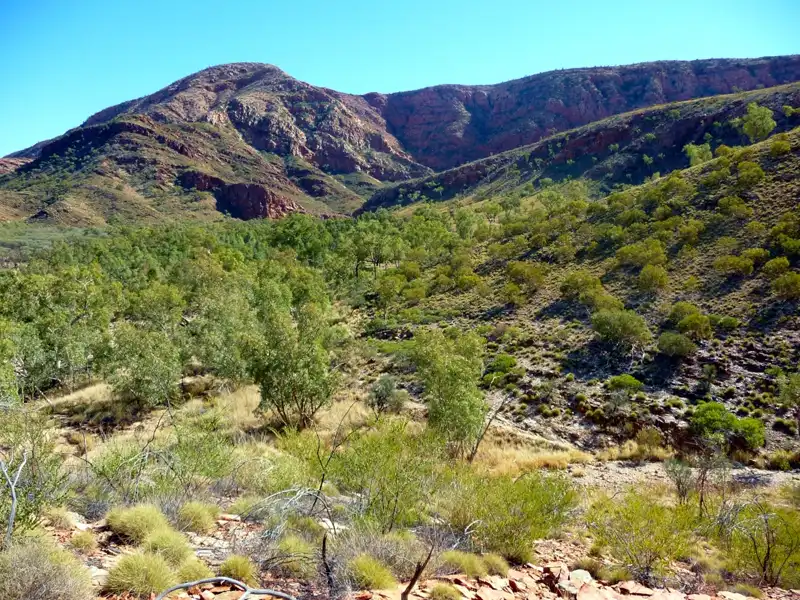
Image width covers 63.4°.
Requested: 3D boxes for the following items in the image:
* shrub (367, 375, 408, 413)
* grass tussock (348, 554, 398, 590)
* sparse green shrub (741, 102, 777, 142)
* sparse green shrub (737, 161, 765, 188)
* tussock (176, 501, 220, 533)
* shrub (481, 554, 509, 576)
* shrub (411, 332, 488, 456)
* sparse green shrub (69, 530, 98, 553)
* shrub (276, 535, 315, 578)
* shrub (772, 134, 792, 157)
[{"bbox_3d":[-0.688,4.819,33.000,2.040,2.035,1.836,0,7,0],"label":"shrub"},{"bbox_3d":[-0.255,2.527,6.000,0.432,0.300,0.410,0,8,0],"label":"grass tussock"},{"bbox_3d":[48.753,-24.138,88.000,4.749,5.440,4.511,0,8,0],"label":"sparse green shrub"},{"bbox_3d":[43.332,-15.515,80.000,3.462,3.230,3.462,0,7,0],"label":"sparse green shrub"},{"bbox_3d":[-2.410,2.576,7.700,0.485,0.343,0.461,0,8,0],"label":"tussock"},{"bbox_3d":[0.974,2.698,6.600,0.265,0.228,0.265,0,7,0],"label":"shrub"},{"bbox_3d":[1.951,3.645,25.500,2.916,5.076,2.624,0,7,0],"label":"shrub"},{"bbox_3d":[-3.619,2.762,7.400,0.343,0.213,0.343,0,7,0],"label":"sparse green shrub"},{"bbox_3d":[-1.017,2.497,6.300,0.359,0.386,0.341,0,8,0],"label":"shrub"},{"bbox_3d":[41.269,-16.713,70.000,2.308,2.380,2.193,0,8,0],"label":"shrub"}]

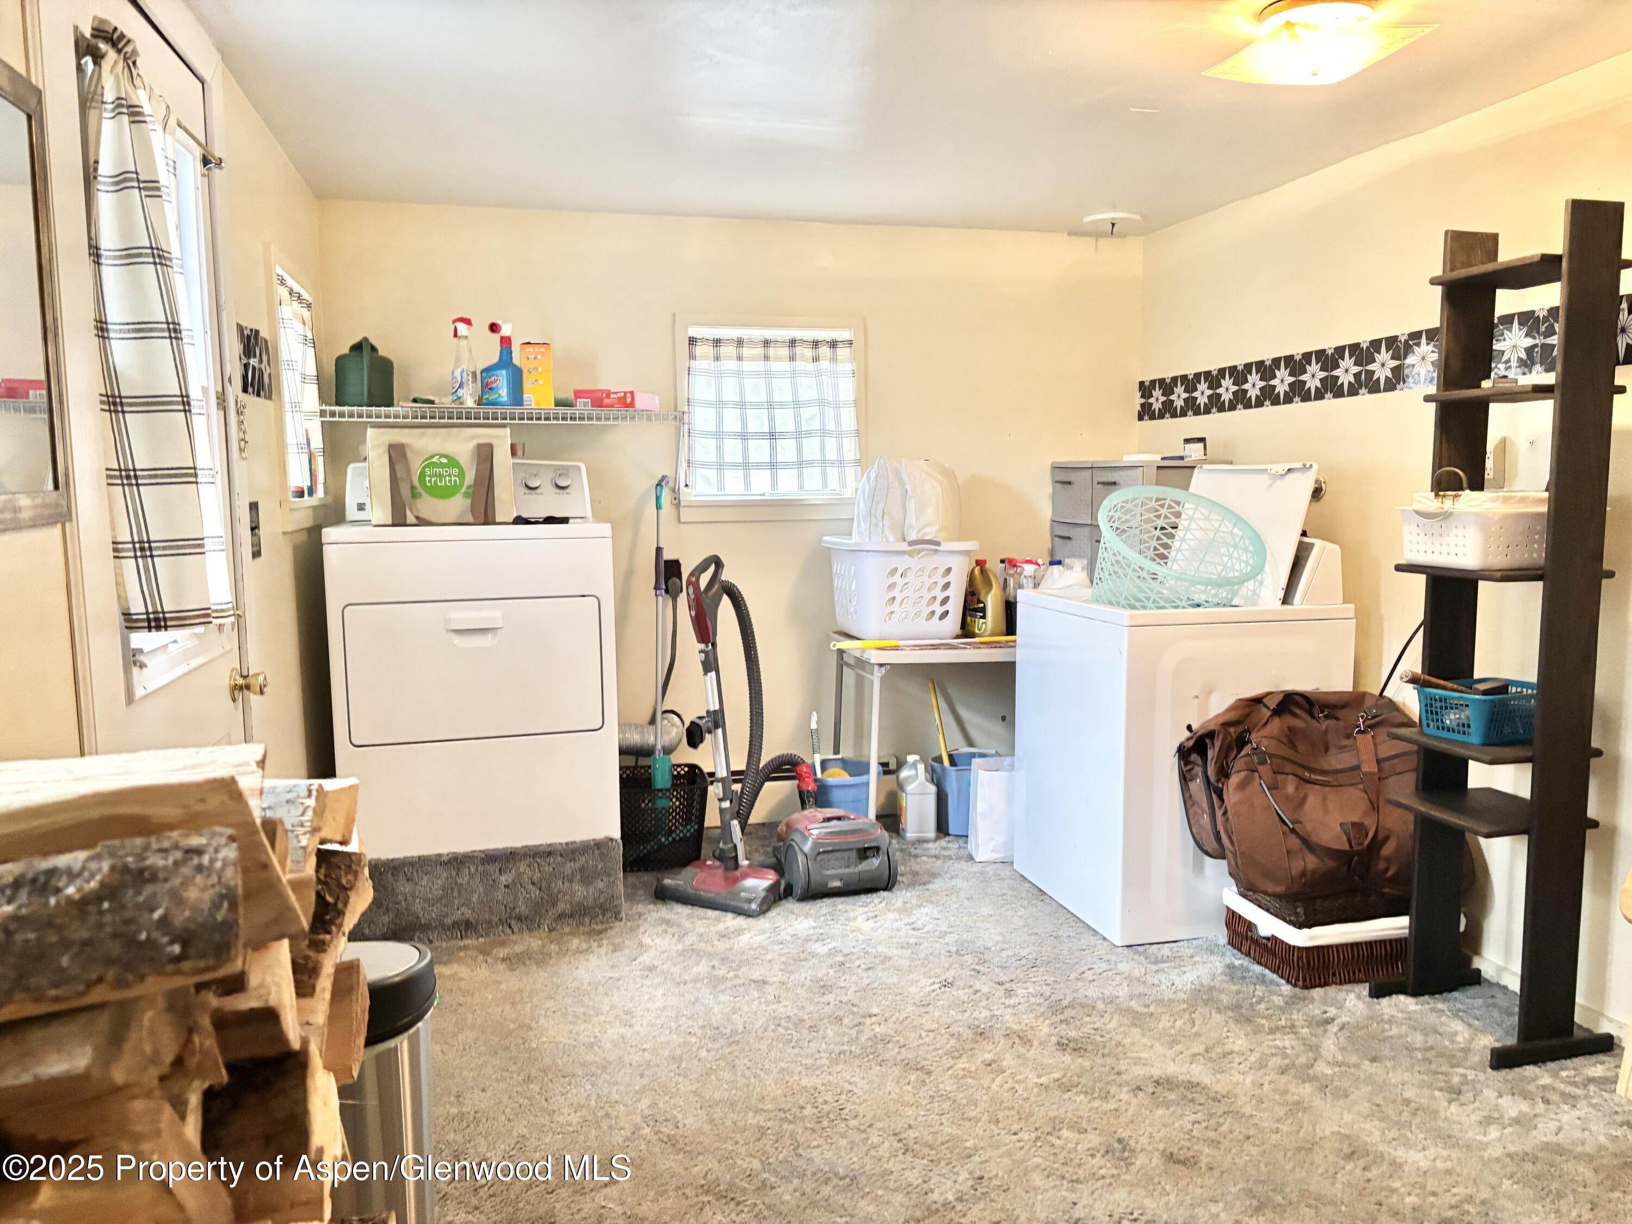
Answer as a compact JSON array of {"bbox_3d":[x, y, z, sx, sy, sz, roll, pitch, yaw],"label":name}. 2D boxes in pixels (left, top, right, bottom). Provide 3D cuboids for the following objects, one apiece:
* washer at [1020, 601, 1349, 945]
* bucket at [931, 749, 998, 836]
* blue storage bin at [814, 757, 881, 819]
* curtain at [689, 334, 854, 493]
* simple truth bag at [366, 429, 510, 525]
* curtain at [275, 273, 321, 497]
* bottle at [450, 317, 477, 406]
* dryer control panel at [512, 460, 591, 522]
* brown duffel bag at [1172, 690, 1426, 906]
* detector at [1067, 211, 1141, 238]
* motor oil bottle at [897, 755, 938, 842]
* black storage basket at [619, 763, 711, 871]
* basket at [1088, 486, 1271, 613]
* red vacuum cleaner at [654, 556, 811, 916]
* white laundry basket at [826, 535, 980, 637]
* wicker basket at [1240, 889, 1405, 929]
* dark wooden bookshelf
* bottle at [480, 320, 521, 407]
[{"bbox_3d":[1.057,0.397,3.647,0.689,0.909,0.695,-2,6,-14],"label":"washer"},{"bbox_3d":[0.552,0.653,4.420,0.265,0.265,0.260,-2,6,-14],"label":"bucket"},{"bbox_3d":[0.110,0.671,4.234,0.243,0.253,0.258,0,6,0],"label":"blue storage bin"},{"bbox_3d":[-0.142,-0.689,4.309,0.615,0.563,0.050,-2,6,-14],"label":"curtain"},{"bbox_3d":[-1.087,-0.395,3.572,0.405,0.280,0.190,-2,6,-14],"label":"simple truth bag"},{"bbox_3d":[-1.470,-0.623,3.481,0.070,0.610,0.645,-2,6,-14],"label":"curtain"},{"bbox_3d":[-1.131,-0.794,3.939,0.081,0.301,0.069,4,8,38],"label":"bottle"},{"bbox_3d":[-1.083,-0.374,3.831,0.709,0.177,0.172,-2,6,-17],"label":"dryer control panel"},{"bbox_3d":[1.295,0.451,3.147,0.669,0.486,0.344,-2,6,-13],"label":"brown duffel bag"},{"bbox_3d":[1.026,-1.358,4.295,0.210,0.045,0.210,-2,6,-14],"label":"detector"},{"bbox_3d":[0.352,0.646,4.306,0.111,0.284,0.157,-1,6,-6],"label":"motor oil bottle"},{"bbox_3d":[-0.514,0.686,4.060,0.325,0.310,0.270,-2,6,-14],"label":"black storage basket"},{"bbox_3d":[1.010,-0.111,3.529,0.466,0.274,0.466,-1,40,-14],"label":"basket"},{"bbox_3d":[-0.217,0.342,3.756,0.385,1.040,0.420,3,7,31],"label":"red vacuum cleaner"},{"bbox_3d":[0.292,-0.096,4.251,0.395,0.329,0.506,-2,6,-13],"label":"white laundry basket"},{"bbox_3d":[1.337,0.706,3.162,0.400,0.115,0.280,-2,6,-14],"label":"wicker basket"},{"bbox_3d":[1.524,0.049,2.735,0.315,1.800,0.405,-2,6,-14],"label":"dark wooden bookshelf"},{"bbox_3d":[-1.017,-0.792,3.956,0.111,0.292,0.071,2,6,20],"label":"bottle"}]

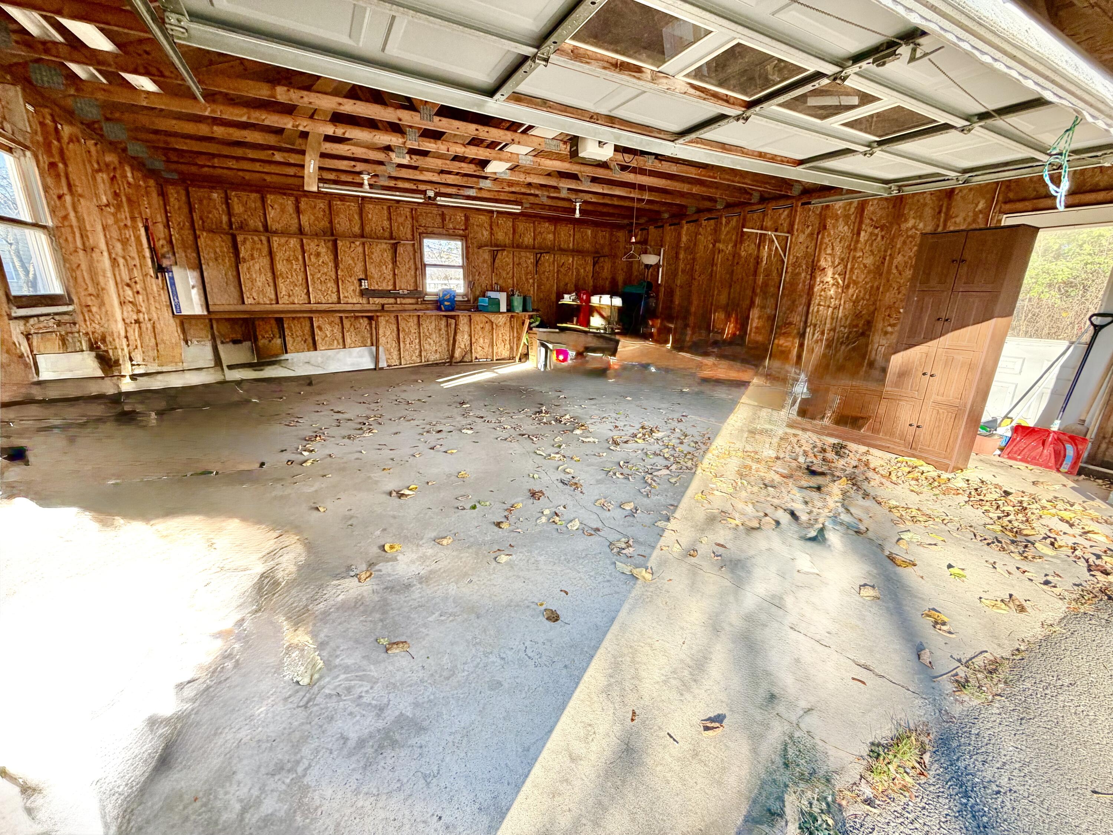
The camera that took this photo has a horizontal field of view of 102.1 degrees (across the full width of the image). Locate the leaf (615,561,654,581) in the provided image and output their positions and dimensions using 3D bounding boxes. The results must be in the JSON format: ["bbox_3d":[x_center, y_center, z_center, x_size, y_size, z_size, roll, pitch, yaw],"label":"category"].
[{"bbox_3d":[0.394,0.779,2.305,0.215,0.030,0.090,12,20,32],"label":"leaf"}]

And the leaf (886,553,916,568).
[{"bbox_3d":[1.846,0.771,2.422,0.065,0.035,0.125,-4,17,-19],"label":"leaf"}]

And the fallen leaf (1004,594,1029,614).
[{"bbox_3d":[2.127,0.875,2.087,0.095,0.045,0.070,13,20,34],"label":"fallen leaf"}]

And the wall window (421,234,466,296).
[{"bbox_3d":[-1.873,-2.539,7.594,0.740,0.940,0.080,-8,19,-28],"label":"wall window"}]

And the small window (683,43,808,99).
[{"bbox_3d":[0.840,-1.528,2.002,0.465,0.030,0.345,-8,19,-28],"label":"small window"}]

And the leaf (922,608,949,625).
[{"bbox_3d":[1.695,0.889,2.020,0.100,0.033,0.060,9,18,25],"label":"leaf"}]

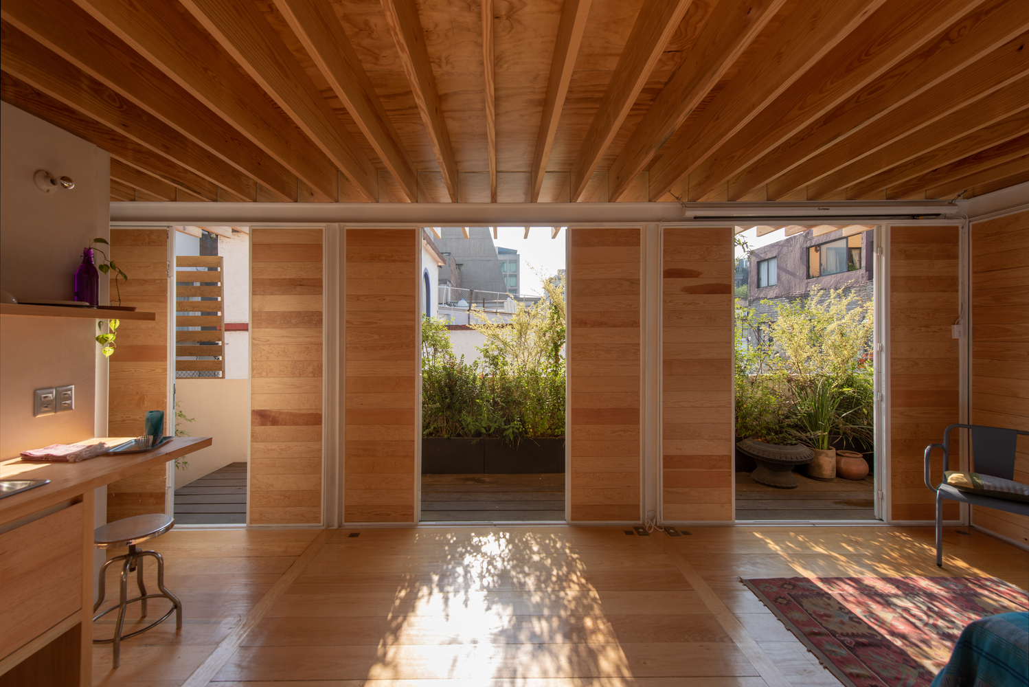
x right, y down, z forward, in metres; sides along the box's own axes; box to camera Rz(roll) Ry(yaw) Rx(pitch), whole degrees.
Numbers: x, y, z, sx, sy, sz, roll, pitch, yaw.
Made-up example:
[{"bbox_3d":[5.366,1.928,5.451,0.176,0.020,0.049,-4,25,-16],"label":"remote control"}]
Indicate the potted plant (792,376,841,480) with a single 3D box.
[{"bbox_3d":[2.994,0.822,3.970,0.410,1.000,0.400,0,0,-1],"label":"potted plant"}]

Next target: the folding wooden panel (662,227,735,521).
[{"bbox_3d":[1.376,0.233,3.005,0.545,2.185,0.055,0,0,-1],"label":"folding wooden panel"}]

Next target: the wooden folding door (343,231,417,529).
[{"bbox_3d":[-0.995,0.237,2.985,0.545,2.185,0.055,0,0,-1],"label":"wooden folding door"}]

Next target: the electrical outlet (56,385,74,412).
[{"bbox_3d":[-2.155,0.265,1.924,0.013,0.120,0.081,0,0,-1],"label":"electrical outlet"}]

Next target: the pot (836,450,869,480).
[{"bbox_3d":[3.337,1.208,3.960,0.265,0.225,0.265,0,0,0],"label":"pot"}]

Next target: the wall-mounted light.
[{"bbox_3d":[-2.093,-0.742,1.844,0.134,0.102,0.102,0,0,-1],"label":"wall-mounted light"}]

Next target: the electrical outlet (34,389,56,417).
[{"bbox_3d":[-2.153,0.273,1.838,0.013,0.120,0.083,0,0,-1],"label":"electrical outlet"}]

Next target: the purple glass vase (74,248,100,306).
[{"bbox_3d":[-2.029,-0.313,1.900,0.078,0.280,0.078,0,0,-1],"label":"purple glass vase"}]

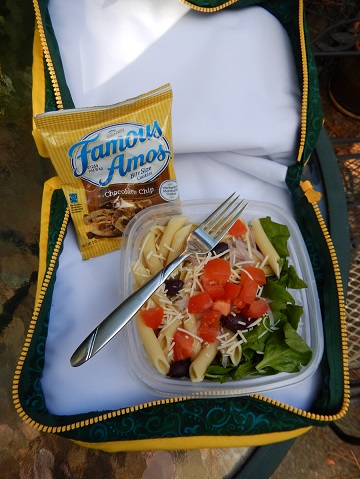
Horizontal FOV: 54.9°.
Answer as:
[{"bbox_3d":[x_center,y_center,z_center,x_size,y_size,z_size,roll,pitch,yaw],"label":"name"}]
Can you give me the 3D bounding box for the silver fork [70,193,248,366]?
[{"bbox_3d":[-0.011,0.026,0.274,0.025,0.018,0.189,42,72,12],"label":"silver fork"}]

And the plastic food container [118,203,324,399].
[{"bbox_3d":[0.030,0.048,0.301,0.157,0.055,0.157,-4,69,-5],"label":"plastic food container"}]

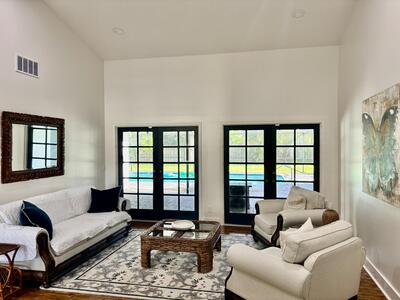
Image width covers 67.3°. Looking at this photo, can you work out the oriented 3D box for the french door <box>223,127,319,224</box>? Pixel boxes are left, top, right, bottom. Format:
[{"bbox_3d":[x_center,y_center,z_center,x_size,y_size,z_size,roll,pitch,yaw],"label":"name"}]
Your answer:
[{"bbox_3d":[1.444,0.523,6.121,1.891,2.056,0.080,0,1,11],"label":"french door"}]

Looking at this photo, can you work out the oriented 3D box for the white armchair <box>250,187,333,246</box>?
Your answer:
[{"bbox_3d":[1.592,1.152,5.362,0.980,0.860,1.000,0,1,-16],"label":"white armchair"}]

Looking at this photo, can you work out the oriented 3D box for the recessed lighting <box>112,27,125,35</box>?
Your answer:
[{"bbox_3d":[-1.523,-2.233,5.638,0.200,0.035,0.200,2,-12,0],"label":"recessed lighting"}]

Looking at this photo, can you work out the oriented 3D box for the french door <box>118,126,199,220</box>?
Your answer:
[{"bbox_3d":[-0.918,0.521,6.597,1.856,2.050,0.080,0,1,11],"label":"french door"}]

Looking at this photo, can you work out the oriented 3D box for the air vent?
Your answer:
[{"bbox_3d":[-2.602,-1.262,4.557,0.030,0.250,0.450,0,1,11],"label":"air vent"}]

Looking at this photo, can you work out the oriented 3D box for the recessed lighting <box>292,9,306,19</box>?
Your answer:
[{"bbox_3d":[1.633,-2.251,4.945,0.200,0.035,0.200,0,-12,11],"label":"recessed lighting"}]

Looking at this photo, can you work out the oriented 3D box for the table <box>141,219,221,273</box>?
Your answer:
[{"bbox_3d":[-0.219,1.381,4.417,0.980,0.425,0.950,0,1,11],"label":"table"}]

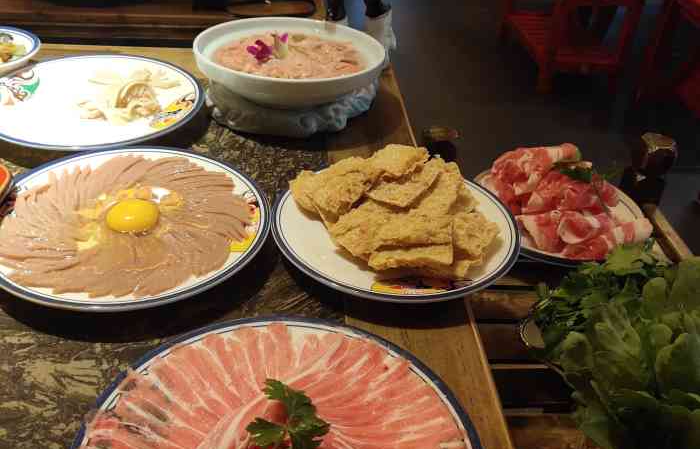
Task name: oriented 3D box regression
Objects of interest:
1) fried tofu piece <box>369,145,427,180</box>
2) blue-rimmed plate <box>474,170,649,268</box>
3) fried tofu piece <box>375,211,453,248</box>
[{"bbox_3d":[0.045,-0.057,0.729,0.052,0.015,0.048,19,48,11],"label":"fried tofu piece"},{"bbox_3d":[0.230,-0.005,0.913,0.202,0.025,0.202,0,36,-7],"label":"blue-rimmed plate"},{"bbox_3d":[0.053,0.004,0.679,0.064,0.014,0.046,0,51,-7],"label":"fried tofu piece"}]

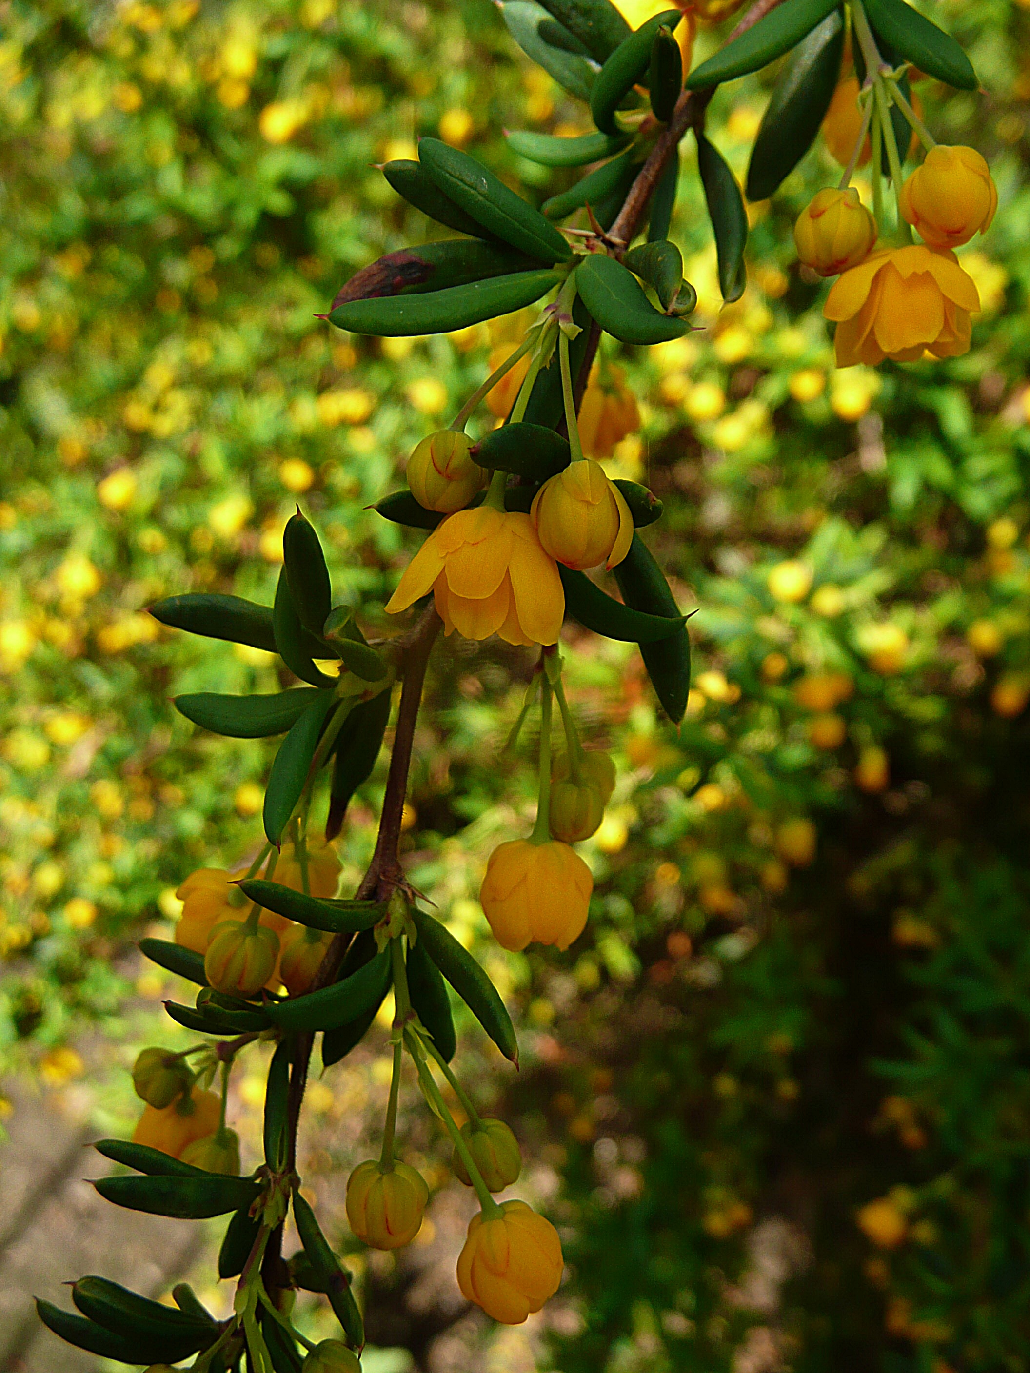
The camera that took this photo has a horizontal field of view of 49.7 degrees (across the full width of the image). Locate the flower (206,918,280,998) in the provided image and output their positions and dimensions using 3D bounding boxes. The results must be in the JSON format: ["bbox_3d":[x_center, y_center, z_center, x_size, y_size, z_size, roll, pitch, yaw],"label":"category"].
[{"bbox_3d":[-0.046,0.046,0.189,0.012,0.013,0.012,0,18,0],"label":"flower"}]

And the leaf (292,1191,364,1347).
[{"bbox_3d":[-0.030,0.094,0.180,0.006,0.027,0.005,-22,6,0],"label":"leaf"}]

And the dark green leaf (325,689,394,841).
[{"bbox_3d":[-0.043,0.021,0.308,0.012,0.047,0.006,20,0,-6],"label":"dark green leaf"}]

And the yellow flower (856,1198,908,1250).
[{"bbox_3d":[0.192,0.280,0.580,0.025,0.025,0.025,0,18,0],"label":"yellow flower"}]

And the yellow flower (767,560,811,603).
[{"bbox_3d":[0.143,-0.055,0.580,0.022,0.021,0.022,0,18,0],"label":"yellow flower"}]

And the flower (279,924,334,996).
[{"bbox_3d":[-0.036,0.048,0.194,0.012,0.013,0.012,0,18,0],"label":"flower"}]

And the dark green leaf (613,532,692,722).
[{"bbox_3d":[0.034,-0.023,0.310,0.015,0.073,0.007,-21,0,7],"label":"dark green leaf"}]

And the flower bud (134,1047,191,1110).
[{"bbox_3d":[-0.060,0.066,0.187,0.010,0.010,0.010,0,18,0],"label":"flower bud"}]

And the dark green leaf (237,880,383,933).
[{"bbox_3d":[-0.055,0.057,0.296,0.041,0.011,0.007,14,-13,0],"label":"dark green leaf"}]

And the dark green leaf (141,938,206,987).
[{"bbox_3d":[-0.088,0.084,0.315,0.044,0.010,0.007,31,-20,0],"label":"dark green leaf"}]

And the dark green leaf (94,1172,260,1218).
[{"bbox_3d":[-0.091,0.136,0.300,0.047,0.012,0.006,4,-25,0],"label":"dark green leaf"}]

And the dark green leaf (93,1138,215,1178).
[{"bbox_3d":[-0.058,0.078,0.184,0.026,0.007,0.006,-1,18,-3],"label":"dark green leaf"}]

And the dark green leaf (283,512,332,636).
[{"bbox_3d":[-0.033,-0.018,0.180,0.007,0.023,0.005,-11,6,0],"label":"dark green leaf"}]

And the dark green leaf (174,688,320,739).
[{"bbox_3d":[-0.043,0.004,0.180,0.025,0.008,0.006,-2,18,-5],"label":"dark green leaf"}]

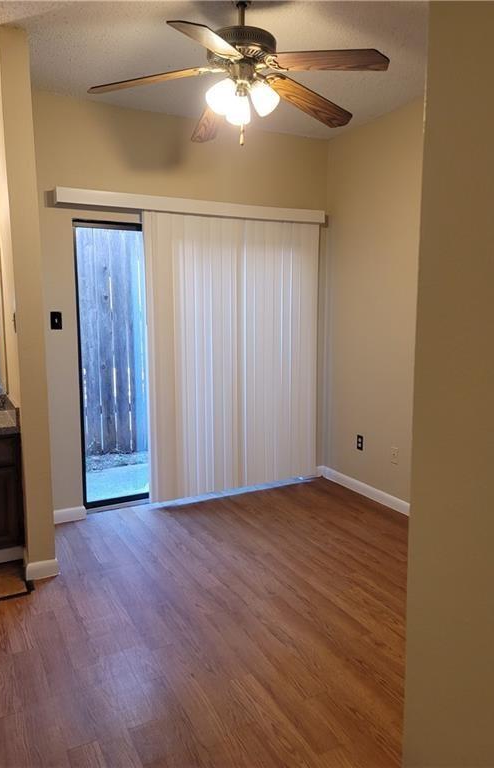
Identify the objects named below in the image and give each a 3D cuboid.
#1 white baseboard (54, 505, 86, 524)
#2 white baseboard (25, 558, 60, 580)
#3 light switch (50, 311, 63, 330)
[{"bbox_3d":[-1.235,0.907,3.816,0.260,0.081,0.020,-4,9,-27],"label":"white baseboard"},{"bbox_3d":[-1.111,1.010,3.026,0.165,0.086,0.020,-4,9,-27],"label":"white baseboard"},{"bbox_3d":[-1.245,-0.412,3.636,0.071,0.115,0.014,-4,9,-27],"label":"light switch"}]

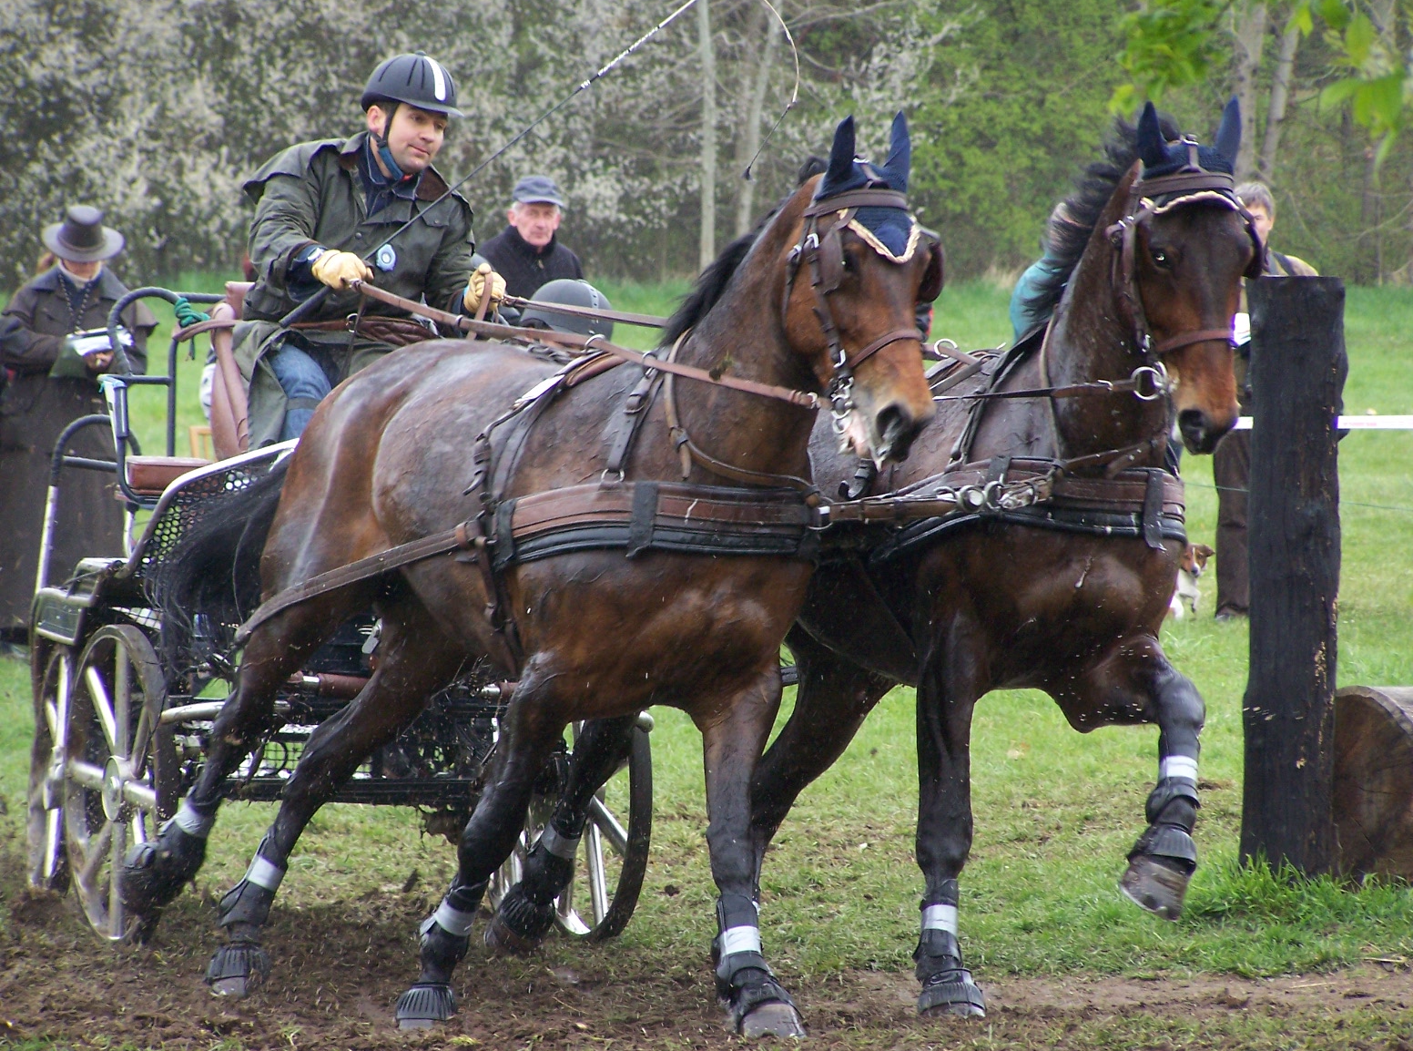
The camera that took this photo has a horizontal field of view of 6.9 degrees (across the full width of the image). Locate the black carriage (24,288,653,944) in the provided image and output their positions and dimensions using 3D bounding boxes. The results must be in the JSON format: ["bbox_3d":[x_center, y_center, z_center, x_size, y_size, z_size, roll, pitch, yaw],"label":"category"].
[{"bbox_3d":[-0.970,0.200,29.700,1.380,1.600,2.250,0,2,-12],"label":"black carriage"}]

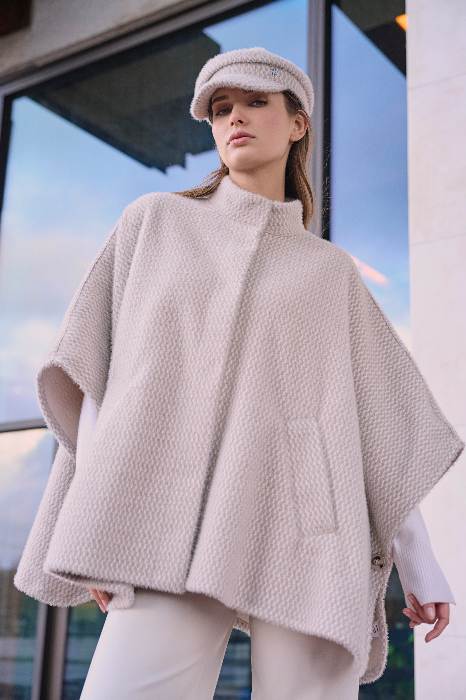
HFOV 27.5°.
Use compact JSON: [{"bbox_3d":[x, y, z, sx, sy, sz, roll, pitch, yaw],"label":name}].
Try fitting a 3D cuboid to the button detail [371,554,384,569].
[{"bbox_3d":[0.225,0.329,1.480,0.019,0.019,0.007,7,-16,-19],"label":"button detail"}]

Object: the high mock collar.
[{"bbox_3d":[0.039,-0.221,1.575,0.160,0.080,0.150,11,-6,11],"label":"high mock collar"}]

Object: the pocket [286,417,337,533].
[{"bbox_3d":[0.116,0.187,1.400,0.046,0.170,0.020,-5,-20,-14],"label":"pocket"}]

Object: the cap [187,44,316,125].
[{"bbox_3d":[0.033,-0.444,1.630,0.205,0.140,0.255,-4,-11,22],"label":"cap"}]

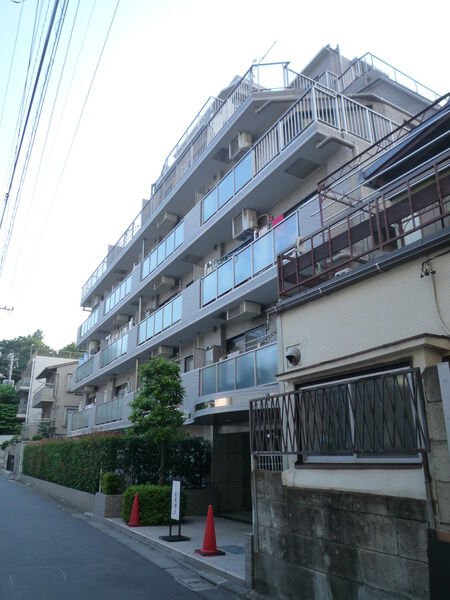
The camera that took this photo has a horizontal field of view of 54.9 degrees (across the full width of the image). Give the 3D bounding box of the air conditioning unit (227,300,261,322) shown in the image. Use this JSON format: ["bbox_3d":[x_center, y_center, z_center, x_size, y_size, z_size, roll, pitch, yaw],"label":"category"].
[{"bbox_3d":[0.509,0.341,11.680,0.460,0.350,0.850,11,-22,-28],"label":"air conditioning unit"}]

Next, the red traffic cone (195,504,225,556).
[{"bbox_3d":[-0.241,3.766,7.132,0.390,0.705,0.410,11,-22,-28],"label":"red traffic cone"}]

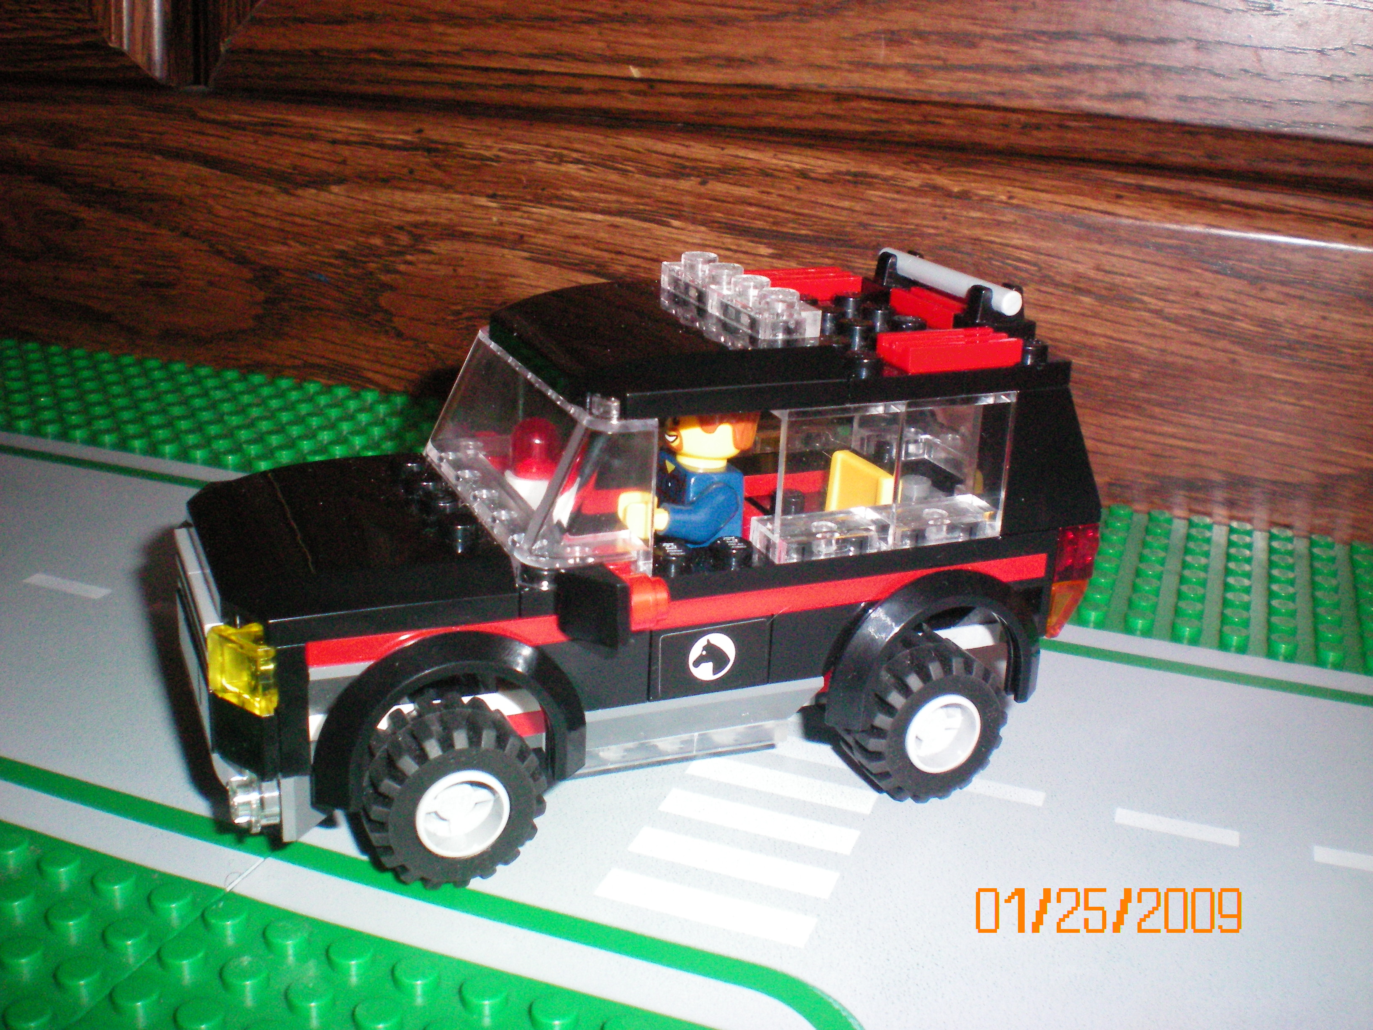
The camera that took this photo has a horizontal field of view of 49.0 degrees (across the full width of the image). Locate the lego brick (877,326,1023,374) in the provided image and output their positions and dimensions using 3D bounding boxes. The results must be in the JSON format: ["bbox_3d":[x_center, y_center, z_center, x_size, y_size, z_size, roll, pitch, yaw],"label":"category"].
[{"bbox_3d":[0.032,-0.020,0.186,0.016,0.003,0.008,-6,22,-22],"label":"lego brick"}]

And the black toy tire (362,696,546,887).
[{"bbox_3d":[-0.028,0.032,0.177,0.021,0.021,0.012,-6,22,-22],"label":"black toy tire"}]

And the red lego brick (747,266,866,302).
[{"bbox_3d":[0.017,-0.034,0.221,0.016,0.003,0.008,-6,22,-22],"label":"red lego brick"}]

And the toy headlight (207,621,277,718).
[{"bbox_3d":[-0.048,0.017,0.164,0.006,0.008,0.008,-6,22,-22],"label":"toy headlight"}]

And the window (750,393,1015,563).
[{"bbox_3d":[0.024,-0.006,0.188,0.032,0.019,0.008,-6,22,-22],"label":"window"}]

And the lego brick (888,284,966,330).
[{"bbox_3d":[0.036,-0.028,0.208,0.008,0.003,0.016,-6,22,-22],"label":"lego brick"}]

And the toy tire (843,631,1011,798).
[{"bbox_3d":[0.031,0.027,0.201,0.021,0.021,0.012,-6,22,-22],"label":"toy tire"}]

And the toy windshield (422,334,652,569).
[{"bbox_3d":[-0.020,-0.009,0.190,0.016,0.019,0.048,-6,22,-22],"label":"toy windshield"}]

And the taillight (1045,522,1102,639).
[{"bbox_3d":[0.050,0.008,0.205,0.006,0.016,0.008,-6,22,-22],"label":"taillight"}]

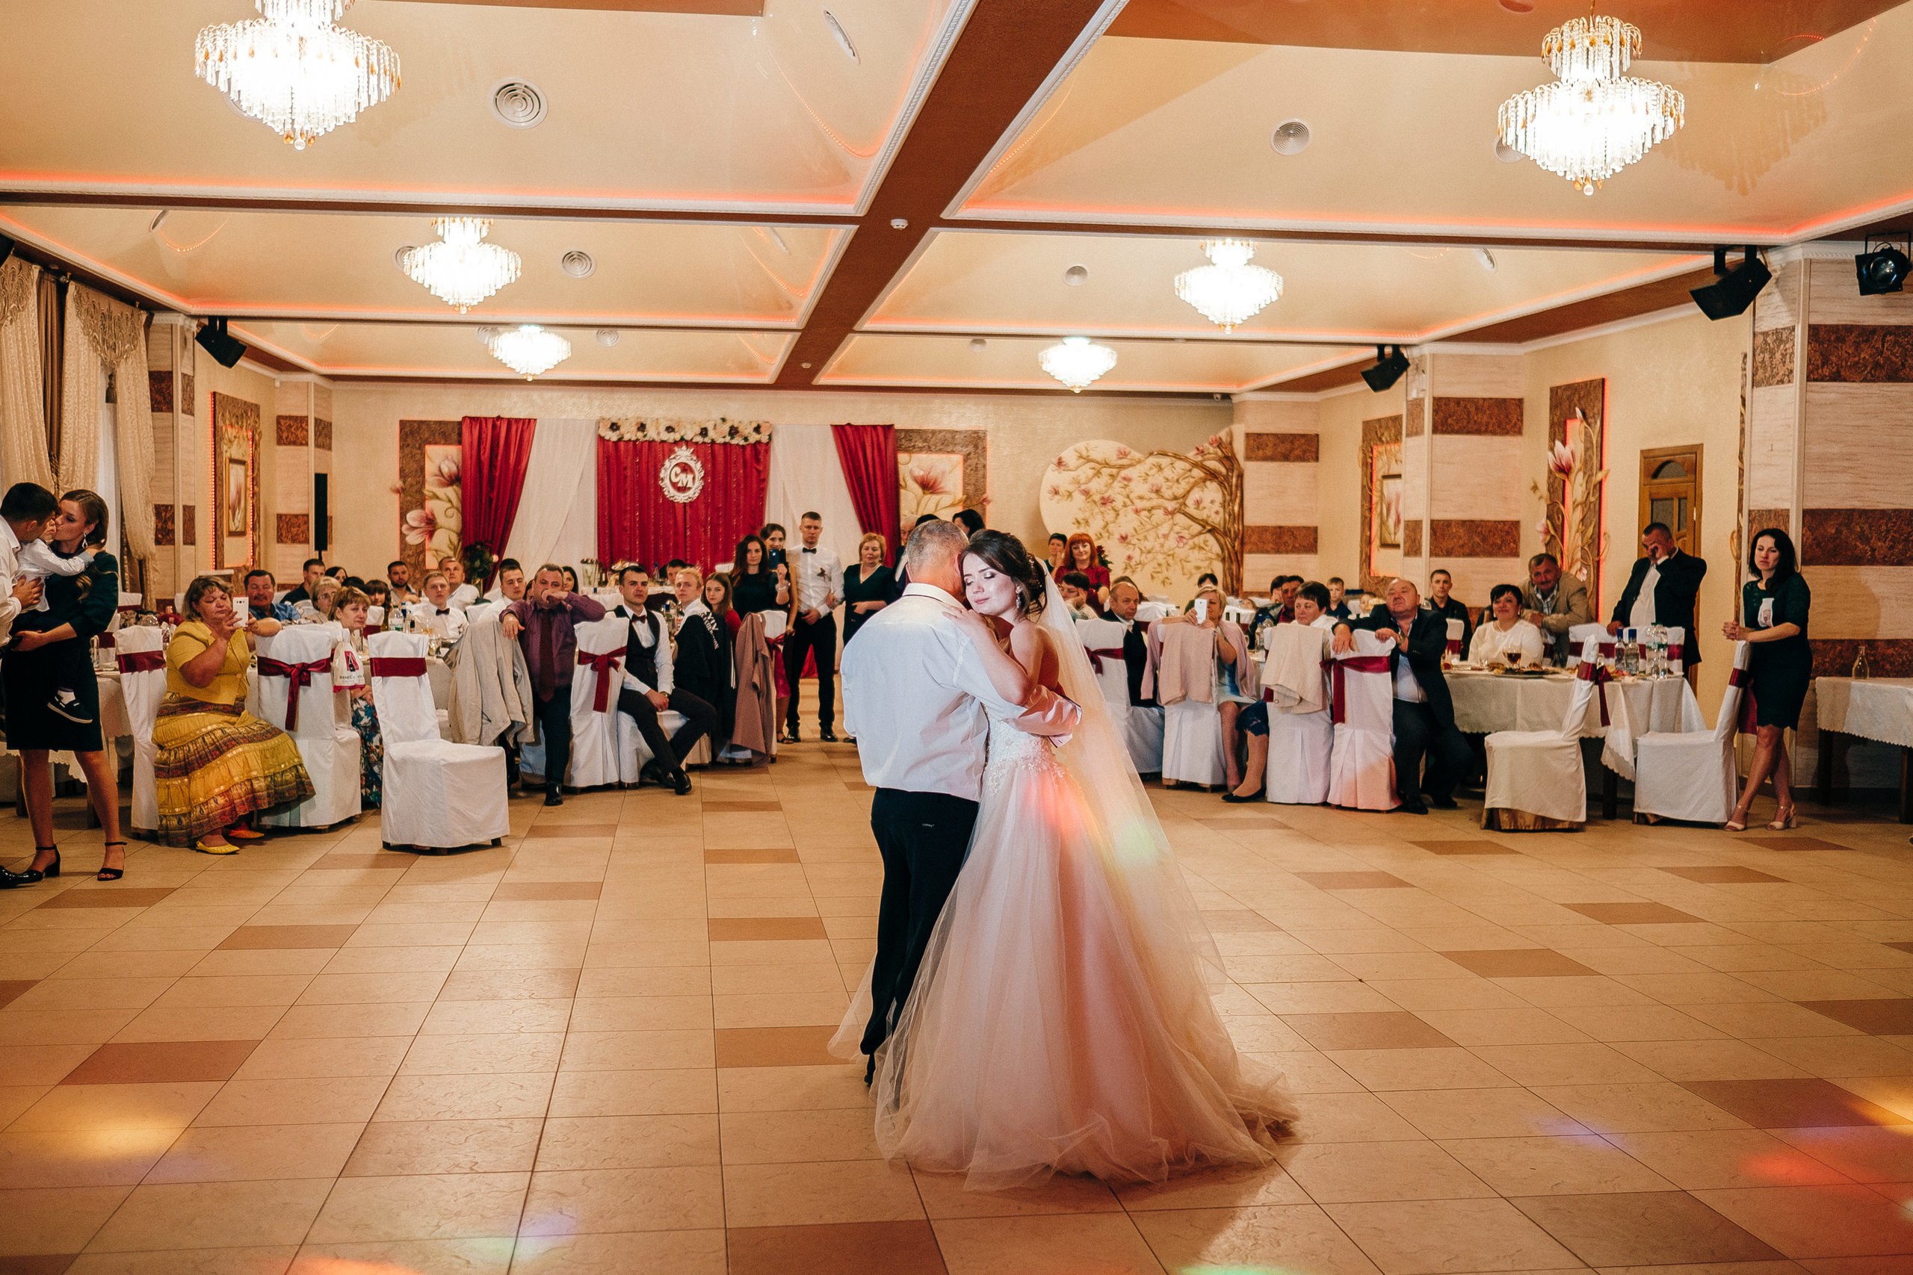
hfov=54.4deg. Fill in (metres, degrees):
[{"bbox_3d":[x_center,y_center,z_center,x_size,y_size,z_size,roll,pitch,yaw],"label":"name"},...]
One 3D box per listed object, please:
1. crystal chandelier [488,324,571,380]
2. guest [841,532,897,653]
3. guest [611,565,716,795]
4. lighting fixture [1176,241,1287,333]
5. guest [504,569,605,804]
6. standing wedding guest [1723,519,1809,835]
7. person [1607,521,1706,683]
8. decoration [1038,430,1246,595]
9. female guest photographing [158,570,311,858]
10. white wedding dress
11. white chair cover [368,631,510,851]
[{"bbox_3d":[-4.245,-2.930,18.540,0.820,0.740,0.820,0,3,-8],"label":"crystal chandelier"},{"bbox_3d":[-0.646,-0.005,14.110,0.480,1.600,0.320,1,3,7],"label":"guest"},{"bbox_3d":[-1.851,0.238,11.600,0.530,1.350,0.730,-1,3,-37],"label":"guest"},{"bbox_3d":[2.014,-2.610,13.660,0.800,0.750,0.800,0,3,-8],"label":"lighting fixture"},{"bbox_3d":[-2.352,0.247,10.895,0.640,1.380,0.680,0,3,-9],"label":"guest"},{"bbox_3d":[4.460,0.226,10.219,0.460,1.650,0.380,2,3,25],"label":"standing wedding guest"},{"bbox_3d":[4.679,0.086,12.400,0.580,1.730,0.450,3,4,40],"label":"person"},{"bbox_3d":[2.235,-1.301,22.342,2.502,2.292,0.120,0,3,-8],"label":"decoration"},{"bbox_3d":[-3.636,0.354,9.300,0.760,1.300,0.580,2,3,29],"label":"female guest photographing"},{"bbox_3d":[0.260,0.494,5.100,1.150,1.578,1.100,0,3,-13],"label":"white wedding dress"},{"bbox_3d":[-2.534,0.504,9.114,0.520,1.040,0.420,2,3,31],"label":"white chair cover"}]

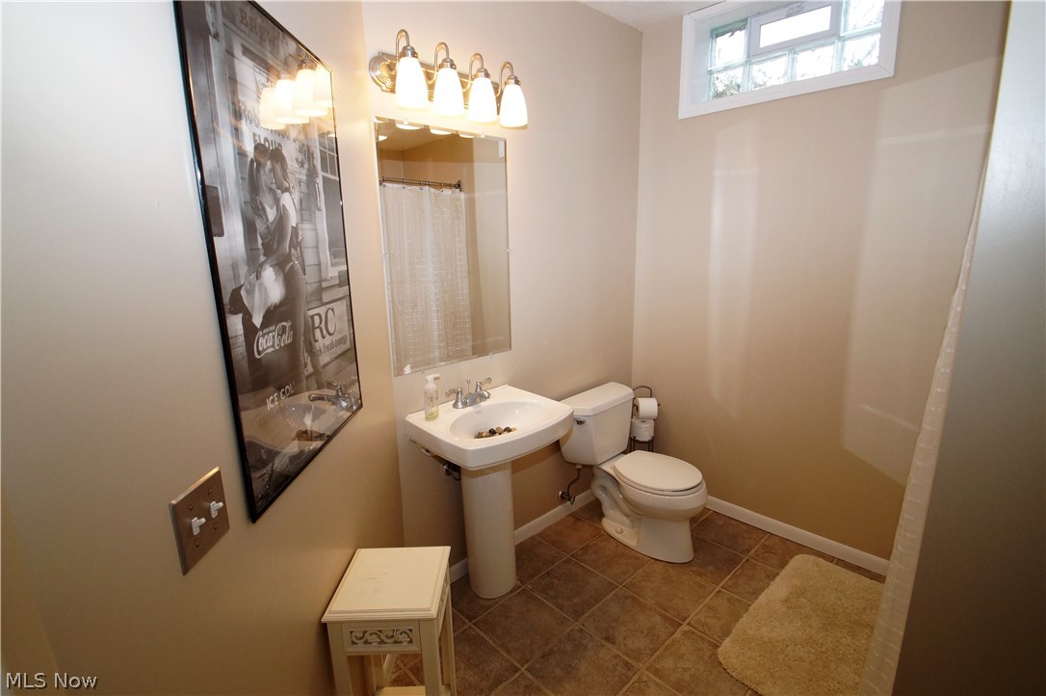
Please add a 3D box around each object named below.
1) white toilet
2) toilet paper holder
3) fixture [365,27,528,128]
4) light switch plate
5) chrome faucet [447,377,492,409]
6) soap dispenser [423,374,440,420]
[{"bbox_3d":[0.628,0.652,2.314,0.510,0.715,0.735,-11,14,-42],"label":"white toilet"},{"bbox_3d":[0.743,0.585,2.716,0.165,0.700,0.150,-1,11,0],"label":"toilet paper holder"},{"bbox_3d":[-0.235,-0.972,1.620,0.600,0.245,0.210,-11,14,-42],"label":"fixture"},{"bbox_3d":[-0.477,0.258,0.660,0.020,0.113,0.112,-2,11,-4],"label":"light switch plate"},{"bbox_3d":[-0.194,0.195,1.835,0.225,0.100,0.150,-11,14,-42],"label":"chrome faucet"},{"bbox_3d":[-0.353,0.190,1.671,0.062,0.176,0.056,-4,11,-14],"label":"soap dispenser"}]

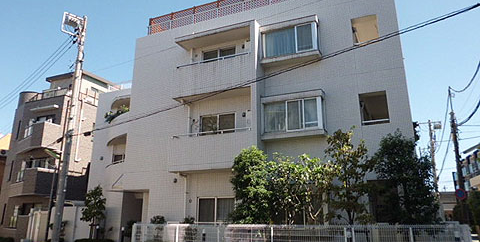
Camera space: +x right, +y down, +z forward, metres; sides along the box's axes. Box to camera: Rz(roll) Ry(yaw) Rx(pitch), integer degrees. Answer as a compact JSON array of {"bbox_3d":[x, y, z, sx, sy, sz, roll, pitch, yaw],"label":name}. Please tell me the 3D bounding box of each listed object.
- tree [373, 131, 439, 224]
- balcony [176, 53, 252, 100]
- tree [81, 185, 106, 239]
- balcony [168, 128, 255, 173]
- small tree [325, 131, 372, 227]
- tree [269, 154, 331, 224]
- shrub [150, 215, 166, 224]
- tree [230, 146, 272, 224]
[{"bbox_3d":[4.494,2.061,9.772,1.800,3.660,1.750,-7,-18,23],"label":"tree"},{"bbox_3d":[-0.833,-1.475,13.892,3.150,1.330,1.200,-6,-18,20],"label":"balcony"},{"bbox_3d":[-6.463,4.028,15.906,1.150,2.330,1.150,7,-18,-21],"label":"tree"},{"bbox_3d":[-0.804,1.156,13.093,3.200,1.330,1.200,-6,-18,20],"label":"balcony"},{"bbox_3d":[3.014,2.037,9.830,1.320,3.730,1.300,-5,-17,16],"label":"small tree"},{"bbox_3d":[1.742,2.516,10.469,1.750,3.170,1.500,-2,-17,9],"label":"tree"},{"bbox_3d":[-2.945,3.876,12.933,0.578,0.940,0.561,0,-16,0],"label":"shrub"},{"bbox_3d":[0.352,2.468,10.900,1.300,3.500,1.300,0,-17,2],"label":"tree"}]

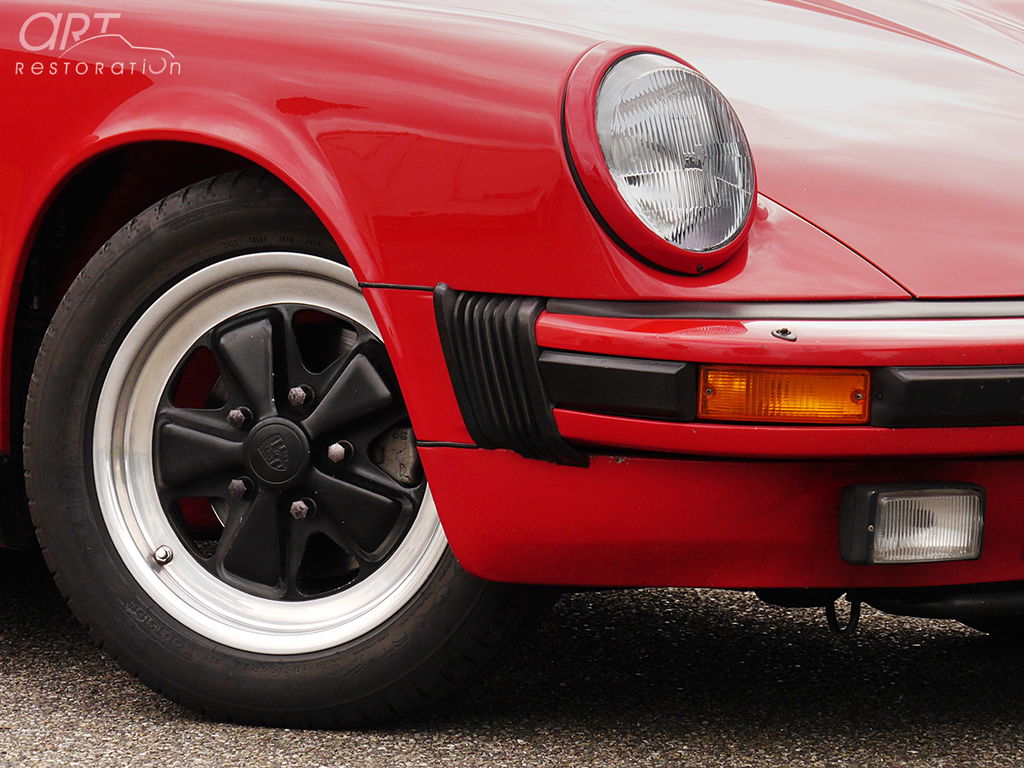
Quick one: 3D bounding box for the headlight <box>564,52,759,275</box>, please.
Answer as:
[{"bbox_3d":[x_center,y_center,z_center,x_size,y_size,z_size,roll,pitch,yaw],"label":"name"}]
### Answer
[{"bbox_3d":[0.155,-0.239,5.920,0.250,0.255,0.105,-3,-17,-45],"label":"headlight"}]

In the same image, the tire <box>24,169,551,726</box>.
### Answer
[{"bbox_3d":[-0.226,0.068,6.224,0.632,0.622,0.210,1,1,20],"label":"tire"}]

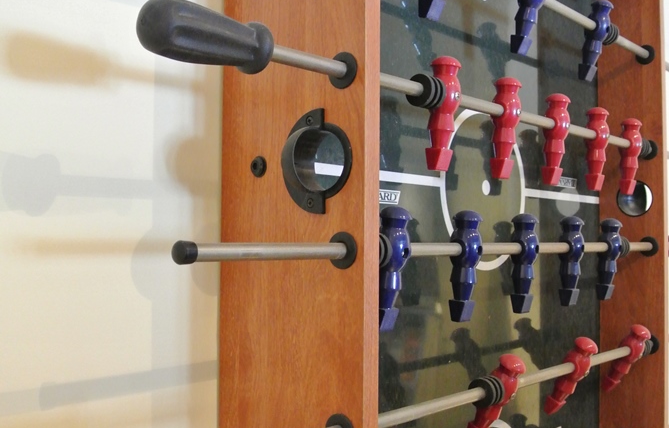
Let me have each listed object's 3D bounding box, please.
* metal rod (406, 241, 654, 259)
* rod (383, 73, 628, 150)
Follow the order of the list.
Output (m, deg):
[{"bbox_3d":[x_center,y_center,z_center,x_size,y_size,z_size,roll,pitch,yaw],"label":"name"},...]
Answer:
[{"bbox_3d":[0.274,0.042,0.925,0.013,0.013,0.639,-2,-3,42],"label":"metal rod"},{"bbox_3d":[0.246,-0.111,0.898,0.013,0.013,0.654,-2,-3,42],"label":"rod"}]

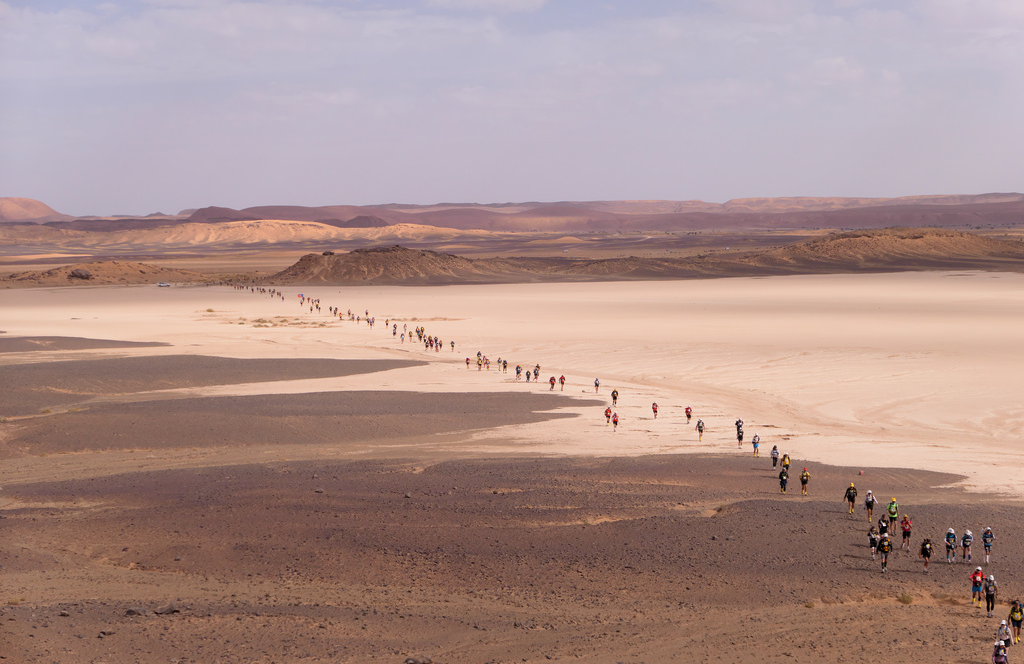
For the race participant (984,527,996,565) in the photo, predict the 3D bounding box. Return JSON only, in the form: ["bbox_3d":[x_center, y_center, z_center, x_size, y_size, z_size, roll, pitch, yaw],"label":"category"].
[{"bbox_3d":[22.781,10.242,97.793,0.680,1.780,0.500,0,3,-3],"label":"race participant"}]

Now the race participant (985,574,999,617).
[{"bbox_3d":[19.999,11.050,85.455,0.610,1.730,0.500,-1,3,-14],"label":"race participant"}]

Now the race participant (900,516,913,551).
[{"bbox_3d":[19.545,9.991,101.363,0.620,1.800,0.500,0,3,-3],"label":"race participant"}]

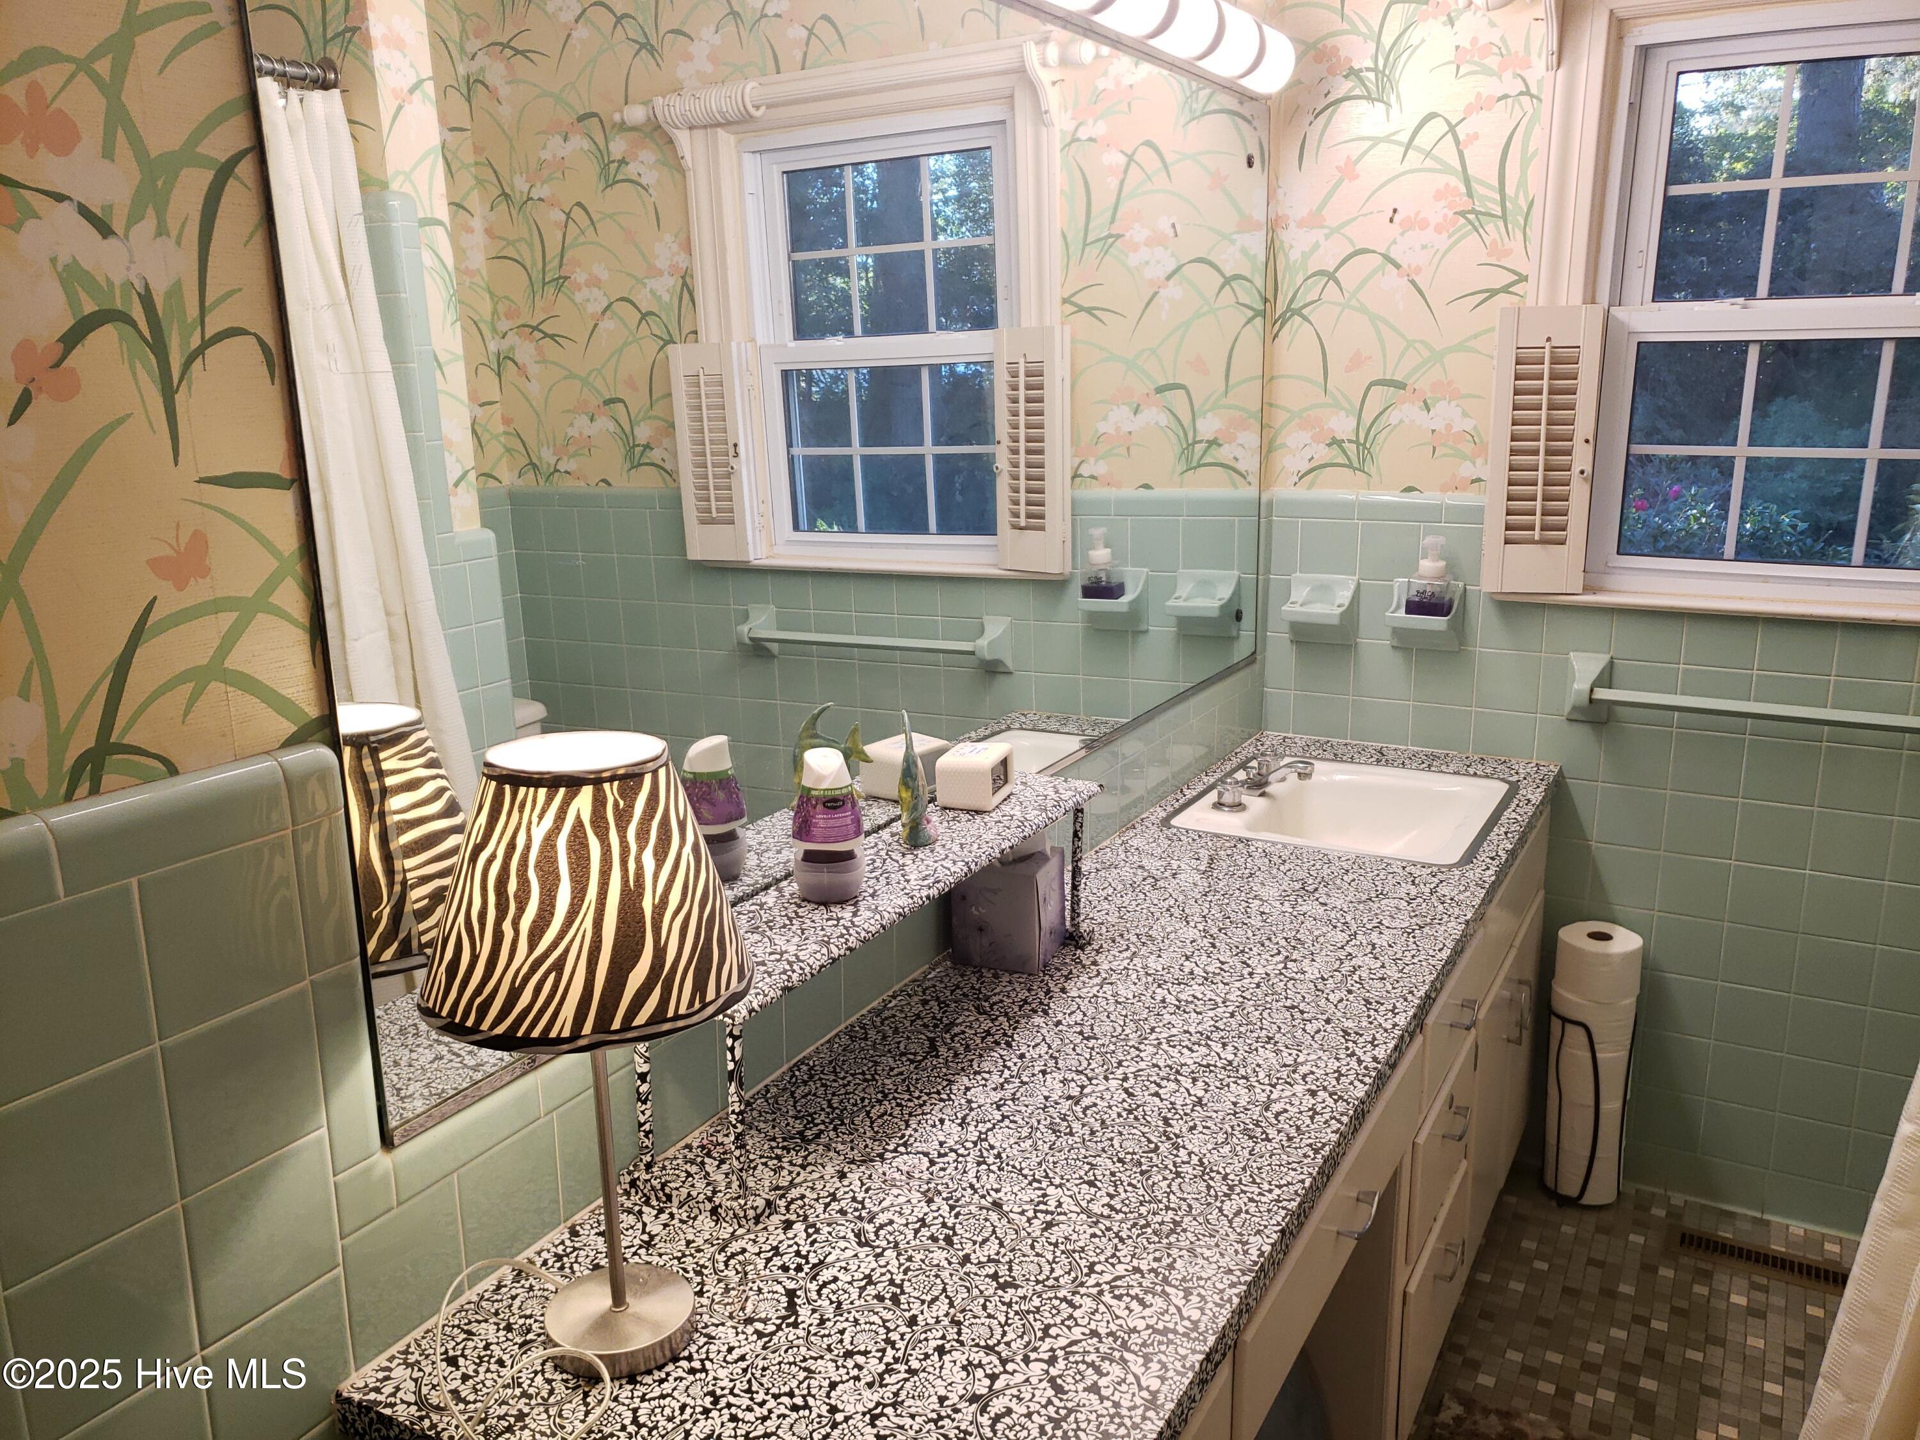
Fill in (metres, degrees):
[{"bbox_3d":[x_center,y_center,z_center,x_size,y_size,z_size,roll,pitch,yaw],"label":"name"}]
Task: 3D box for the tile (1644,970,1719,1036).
[{"bbox_3d":[1.277,0.505,2.553,0.109,0.109,0.010,7,15,28],"label":"tile"}]

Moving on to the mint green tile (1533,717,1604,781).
[{"bbox_3d":[1.072,0.052,2.539,0.108,0.108,0.010,7,15,29],"label":"mint green tile"}]

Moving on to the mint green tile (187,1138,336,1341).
[{"bbox_3d":[-0.479,0.353,0.991,0.010,0.108,0.108,7,15,29],"label":"mint green tile"}]

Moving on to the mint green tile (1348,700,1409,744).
[{"bbox_3d":[0.792,0.009,2.725,0.109,0.090,0.010,7,15,28],"label":"mint green tile"}]

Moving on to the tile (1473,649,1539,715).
[{"bbox_3d":[0.974,-0.066,2.562,0.108,0.108,0.010,7,16,29],"label":"tile"}]

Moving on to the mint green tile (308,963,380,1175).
[{"bbox_3d":[-0.438,0.246,1.024,0.010,0.151,0.044,7,16,29],"label":"mint green tile"}]

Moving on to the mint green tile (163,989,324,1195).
[{"bbox_3d":[-0.466,0.238,0.935,0.010,0.107,0.104,7,15,28],"label":"mint green tile"}]

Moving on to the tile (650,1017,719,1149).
[{"bbox_3d":[-0.265,0.350,1.367,0.010,0.103,0.106,7,15,29],"label":"tile"}]

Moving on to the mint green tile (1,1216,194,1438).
[{"bbox_3d":[-0.509,0.359,0.858,0.010,0.104,0.104,7,15,28],"label":"mint green tile"}]

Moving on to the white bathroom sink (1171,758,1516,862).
[{"bbox_3d":[0.626,0.209,2.360,0.435,0.160,0.455,7,16,29],"label":"white bathroom sink"}]

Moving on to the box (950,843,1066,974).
[{"bbox_3d":[0.061,0.225,1.752,0.111,0.122,0.111,4,14,20],"label":"box"}]

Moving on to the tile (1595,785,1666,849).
[{"bbox_3d":[1.169,0.169,2.512,0.108,0.108,0.010,7,15,29],"label":"tile"}]

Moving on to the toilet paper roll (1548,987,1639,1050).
[{"bbox_3d":[1.112,0.519,2.533,0.134,0.098,0.134,7,16,29],"label":"toilet paper roll"}]

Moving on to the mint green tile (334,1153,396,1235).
[{"bbox_3d":[-0.439,0.347,1.058,0.010,0.050,0.048,7,15,29],"label":"mint green tile"}]

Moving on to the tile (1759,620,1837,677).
[{"bbox_3d":[1.379,-0.128,2.370,0.109,0.102,0.010,7,15,28],"label":"tile"}]

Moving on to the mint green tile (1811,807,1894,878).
[{"bbox_3d":[1.454,0.203,2.352,0.108,0.108,0.010,7,15,29],"label":"mint green tile"}]

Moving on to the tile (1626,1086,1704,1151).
[{"bbox_3d":[1.279,0.721,2.603,0.109,0.109,0.010,7,15,28],"label":"tile"}]

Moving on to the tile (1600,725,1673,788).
[{"bbox_3d":[1.169,0.062,2.488,0.108,0.108,0.010,7,15,29],"label":"tile"}]

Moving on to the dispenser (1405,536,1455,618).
[{"bbox_3d":[0.831,-0.252,2.537,0.071,0.145,0.056,7,16,29],"label":"dispenser"}]

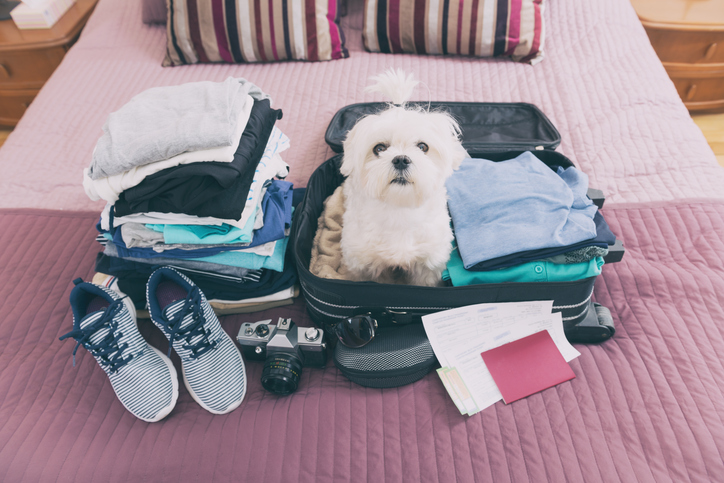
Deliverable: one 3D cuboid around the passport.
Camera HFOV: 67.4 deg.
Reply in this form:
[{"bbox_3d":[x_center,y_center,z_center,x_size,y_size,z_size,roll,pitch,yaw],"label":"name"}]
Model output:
[{"bbox_3d":[0.268,0.203,0.881,0.125,0.006,0.089,-15,52,-12],"label":"passport"}]

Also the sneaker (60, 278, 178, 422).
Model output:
[{"bbox_3d":[-0.391,0.172,0.872,0.100,0.103,0.262,-28,55,-22],"label":"sneaker"}]

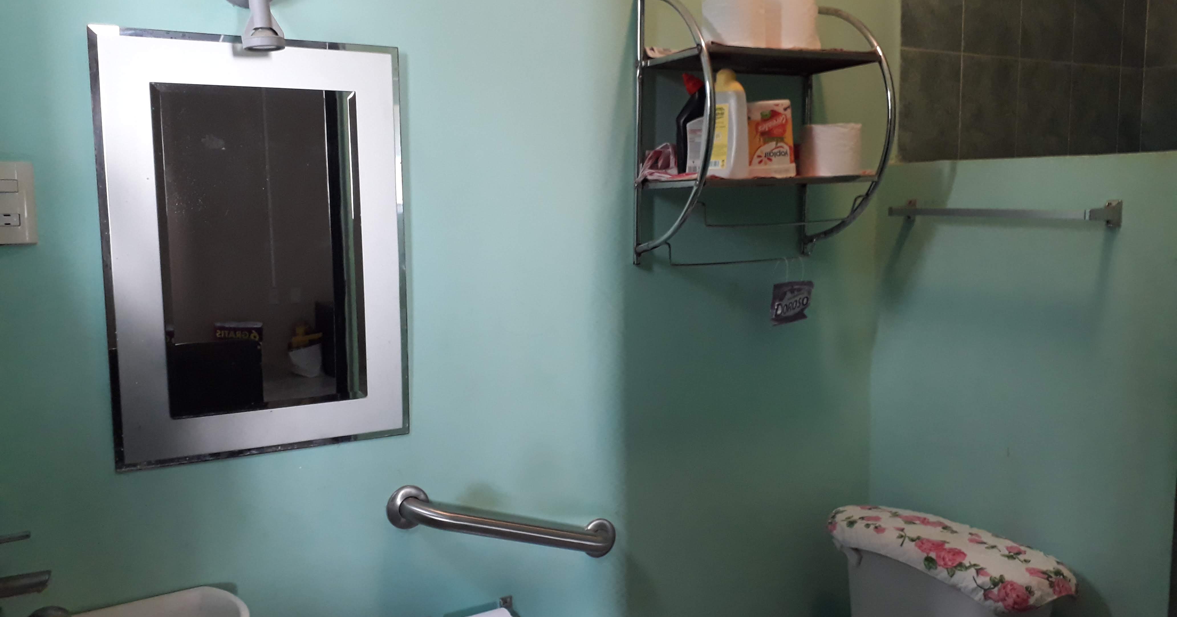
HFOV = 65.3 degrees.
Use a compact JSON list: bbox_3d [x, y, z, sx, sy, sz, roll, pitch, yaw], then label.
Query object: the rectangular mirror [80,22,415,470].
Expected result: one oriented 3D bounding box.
[{"bbox_3d":[-0.512,-0.092,1.450,0.449,0.652,0.016,-4,8,-28],"label":"rectangular mirror"}]

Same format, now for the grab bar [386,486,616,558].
[{"bbox_3d":[-0.130,0.405,1.679,0.486,0.081,0.072,17,-2,-28],"label":"grab bar"}]

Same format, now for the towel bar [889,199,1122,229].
[{"bbox_3d":[0.782,-0.186,1.782,0.060,0.047,0.483,-4,8,-28],"label":"towel bar"}]

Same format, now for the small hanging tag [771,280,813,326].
[{"bbox_3d":[0.427,-0.013,1.915,0.100,0.082,0.012,-4,8,-28],"label":"small hanging tag"}]

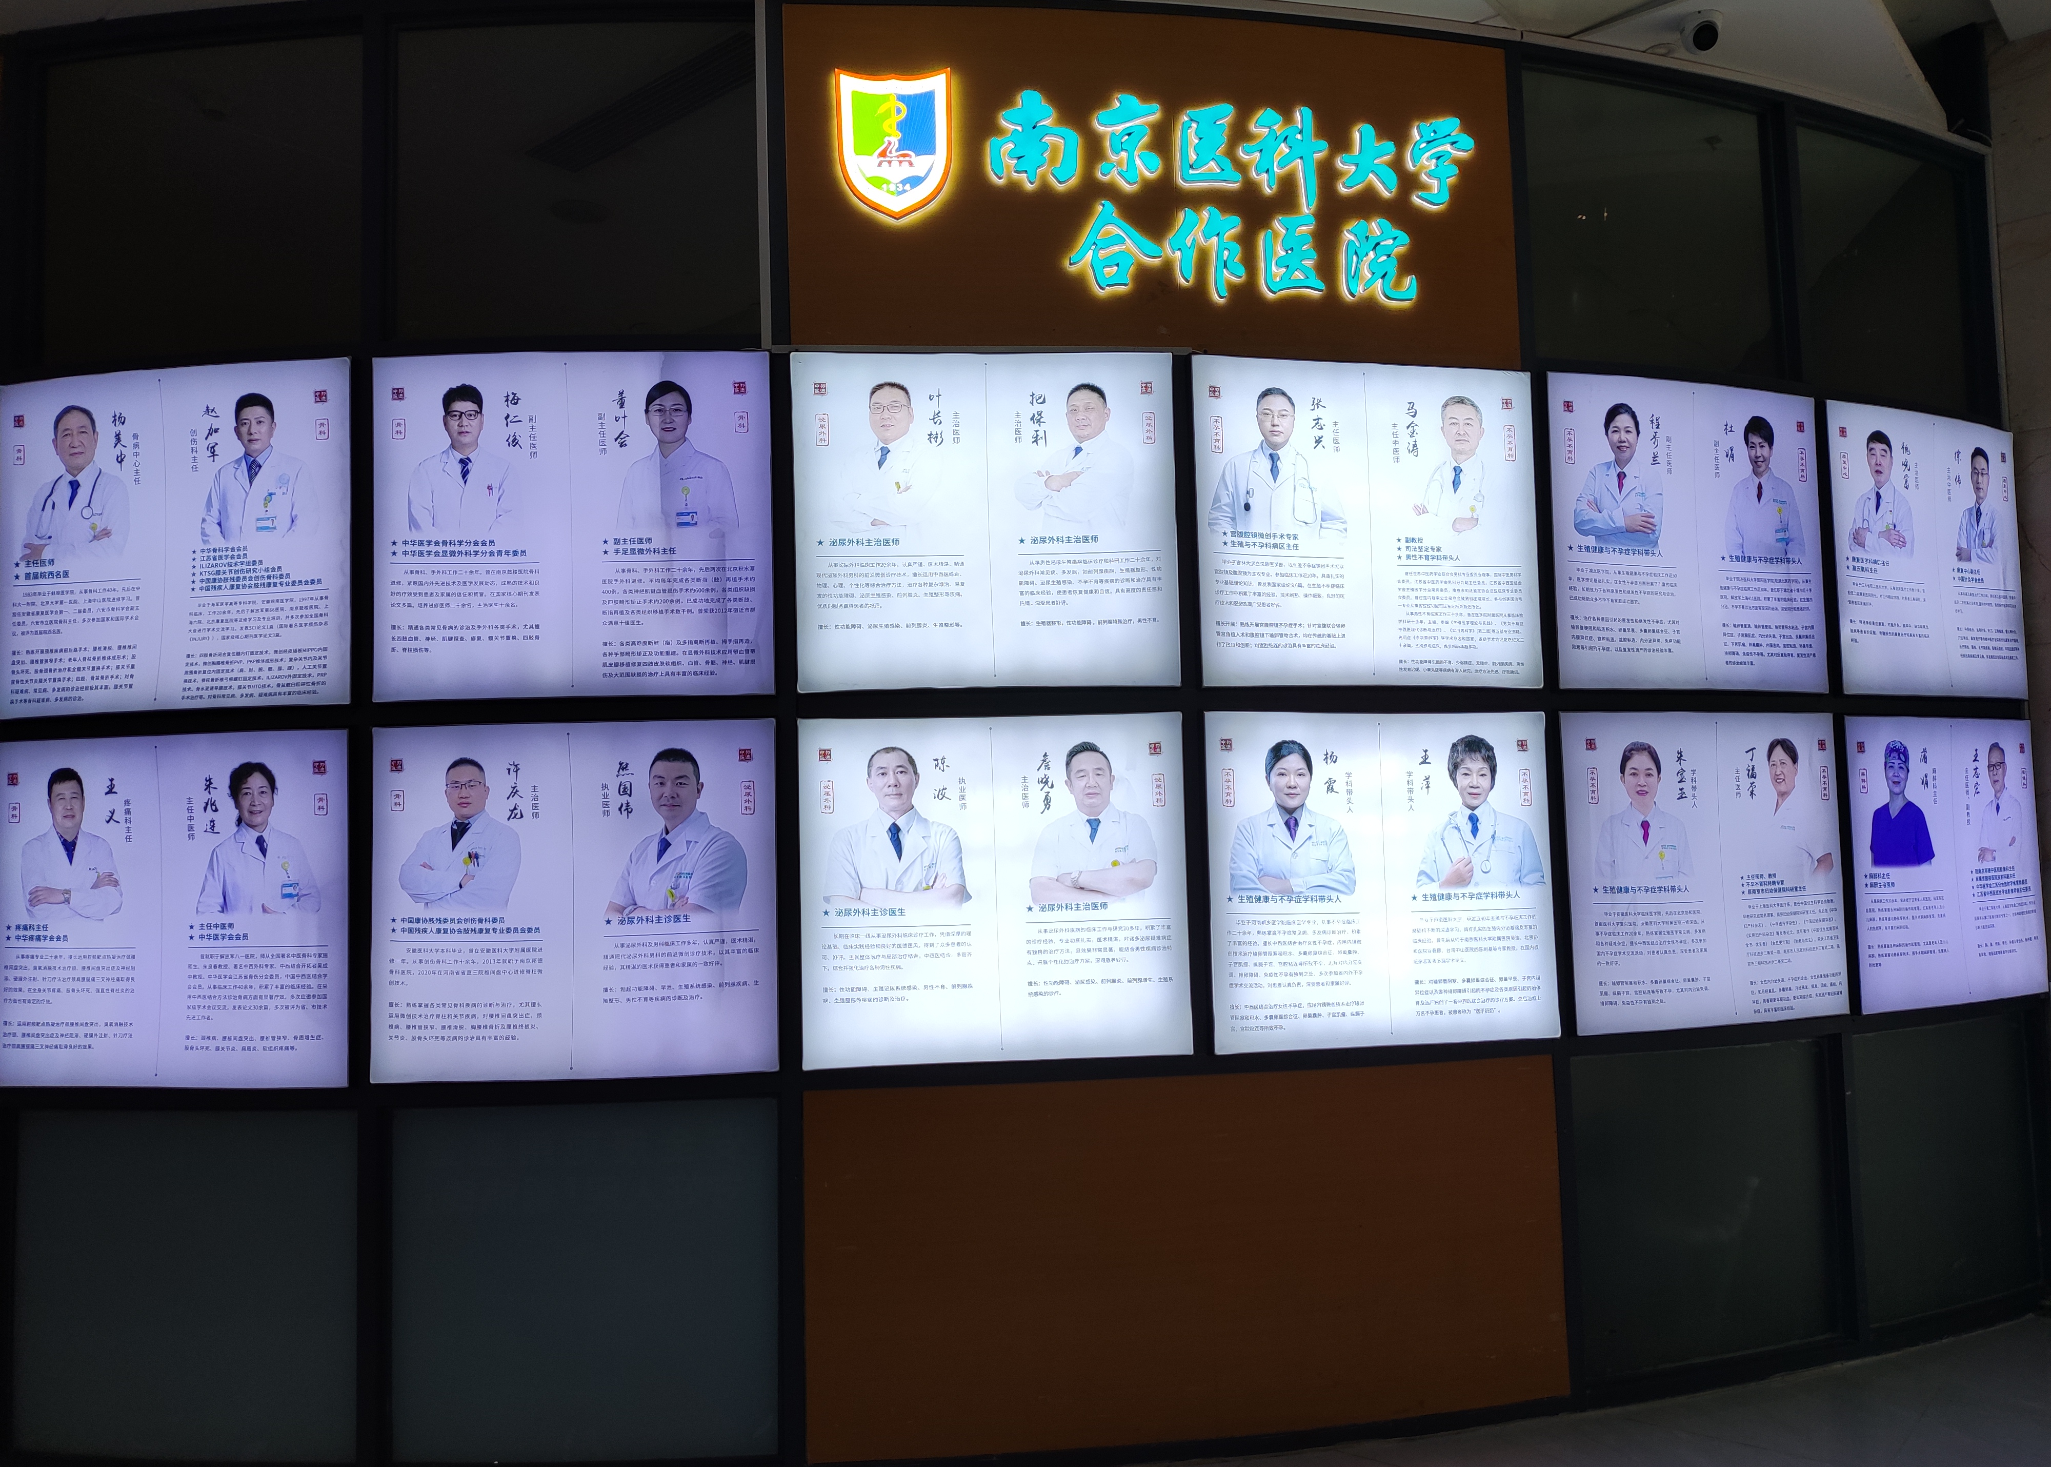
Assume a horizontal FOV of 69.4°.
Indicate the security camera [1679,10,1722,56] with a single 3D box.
[{"bbox_3d":[1.767,-1.828,3.871,0.108,0.090,0.108,-1,-4,-10],"label":"security camera"}]

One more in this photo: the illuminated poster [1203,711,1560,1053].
[{"bbox_3d":[0.888,0.354,3.636,0.913,0.818,0.050,0,-4,-13],"label":"illuminated poster"}]

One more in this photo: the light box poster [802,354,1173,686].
[{"bbox_3d":[-0.088,-0.511,3.531,0.915,0.813,0.050,-1,-4,-6],"label":"light box poster"}]

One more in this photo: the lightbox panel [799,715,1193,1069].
[{"bbox_3d":[-0.067,0.362,3.471,0.912,0.811,0.050,-1,-4,-6],"label":"lightbox panel"}]

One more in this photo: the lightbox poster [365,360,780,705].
[{"bbox_3d":[-1.067,-0.489,3.478,0.939,0.815,0.050,-1,-4,0],"label":"lightbox poster"}]

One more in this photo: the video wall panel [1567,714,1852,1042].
[{"bbox_3d":[1.813,0.353,3.908,0.907,0.821,0.050,0,-4,-20],"label":"video wall panel"}]

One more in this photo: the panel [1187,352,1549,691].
[{"bbox_3d":[0.868,-0.522,3.696,0.916,0.818,0.050,0,-4,-13],"label":"panel"}]

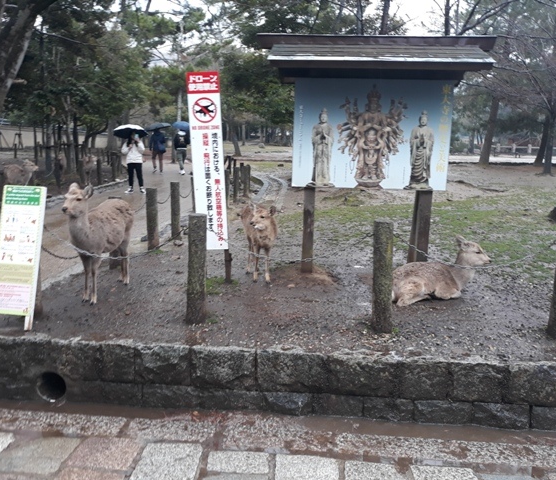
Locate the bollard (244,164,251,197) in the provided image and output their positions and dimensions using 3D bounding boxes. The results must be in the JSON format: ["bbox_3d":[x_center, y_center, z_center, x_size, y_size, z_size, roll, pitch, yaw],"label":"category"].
[{"bbox_3d":[-0.733,-1.426,12.091,0.130,0.770,0.130,1,11,-4],"label":"bollard"}]

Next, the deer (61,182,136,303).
[{"bbox_3d":[-1.587,-0.011,4.581,0.372,1.049,0.980,5,12,16],"label":"deer"}]

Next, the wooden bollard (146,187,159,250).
[{"bbox_3d":[-1.628,-0.282,6.474,0.151,0.810,0.151,-2,12,-14],"label":"wooden bollard"}]

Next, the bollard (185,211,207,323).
[{"bbox_3d":[-0.584,0.213,3.562,0.135,0.790,0.135,0,11,-9],"label":"bollard"}]

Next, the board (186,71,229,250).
[{"bbox_3d":[-0.671,-0.718,4.836,0.314,1.723,0.069,-2,12,2],"label":"board"}]

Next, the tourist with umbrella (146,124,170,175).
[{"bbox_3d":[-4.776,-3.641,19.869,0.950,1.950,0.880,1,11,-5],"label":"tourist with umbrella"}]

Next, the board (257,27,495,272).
[{"bbox_3d":[0.939,-0.820,5.196,2.352,2.473,0.931,2,12,3],"label":"board"}]

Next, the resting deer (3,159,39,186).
[{"bbox_3d":[-6.439,-1.652,12.423,0.980,0.715,0.412,5,12,17],"label":"resting deer"}]

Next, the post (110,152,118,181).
[{"bbox_3d":[-4.781,-2.112,14.509,0.145,0.780,0.145,-2,11,-18],"label":"post"}]

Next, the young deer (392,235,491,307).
[{"bbox_3d":[1.423,0.236,4.372,0.840,0.530,0.360,-1,11,-14],"label":"young deer"}]

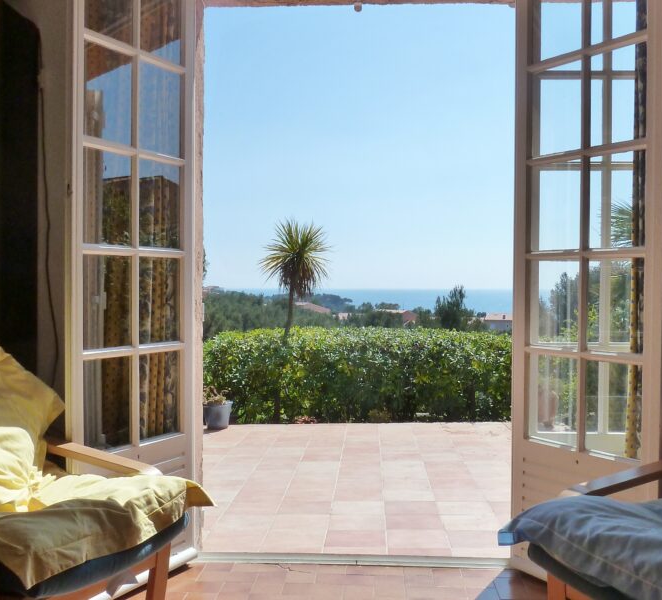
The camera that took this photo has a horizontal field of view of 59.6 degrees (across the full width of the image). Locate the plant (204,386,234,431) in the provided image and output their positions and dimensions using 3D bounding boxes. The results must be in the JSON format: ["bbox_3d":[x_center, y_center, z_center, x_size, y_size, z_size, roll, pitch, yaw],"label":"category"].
[{"bbox_3d":[-0.943,0.897,4.800,0.270,0.350,0.270,0,1,0],"label":"plant"}]

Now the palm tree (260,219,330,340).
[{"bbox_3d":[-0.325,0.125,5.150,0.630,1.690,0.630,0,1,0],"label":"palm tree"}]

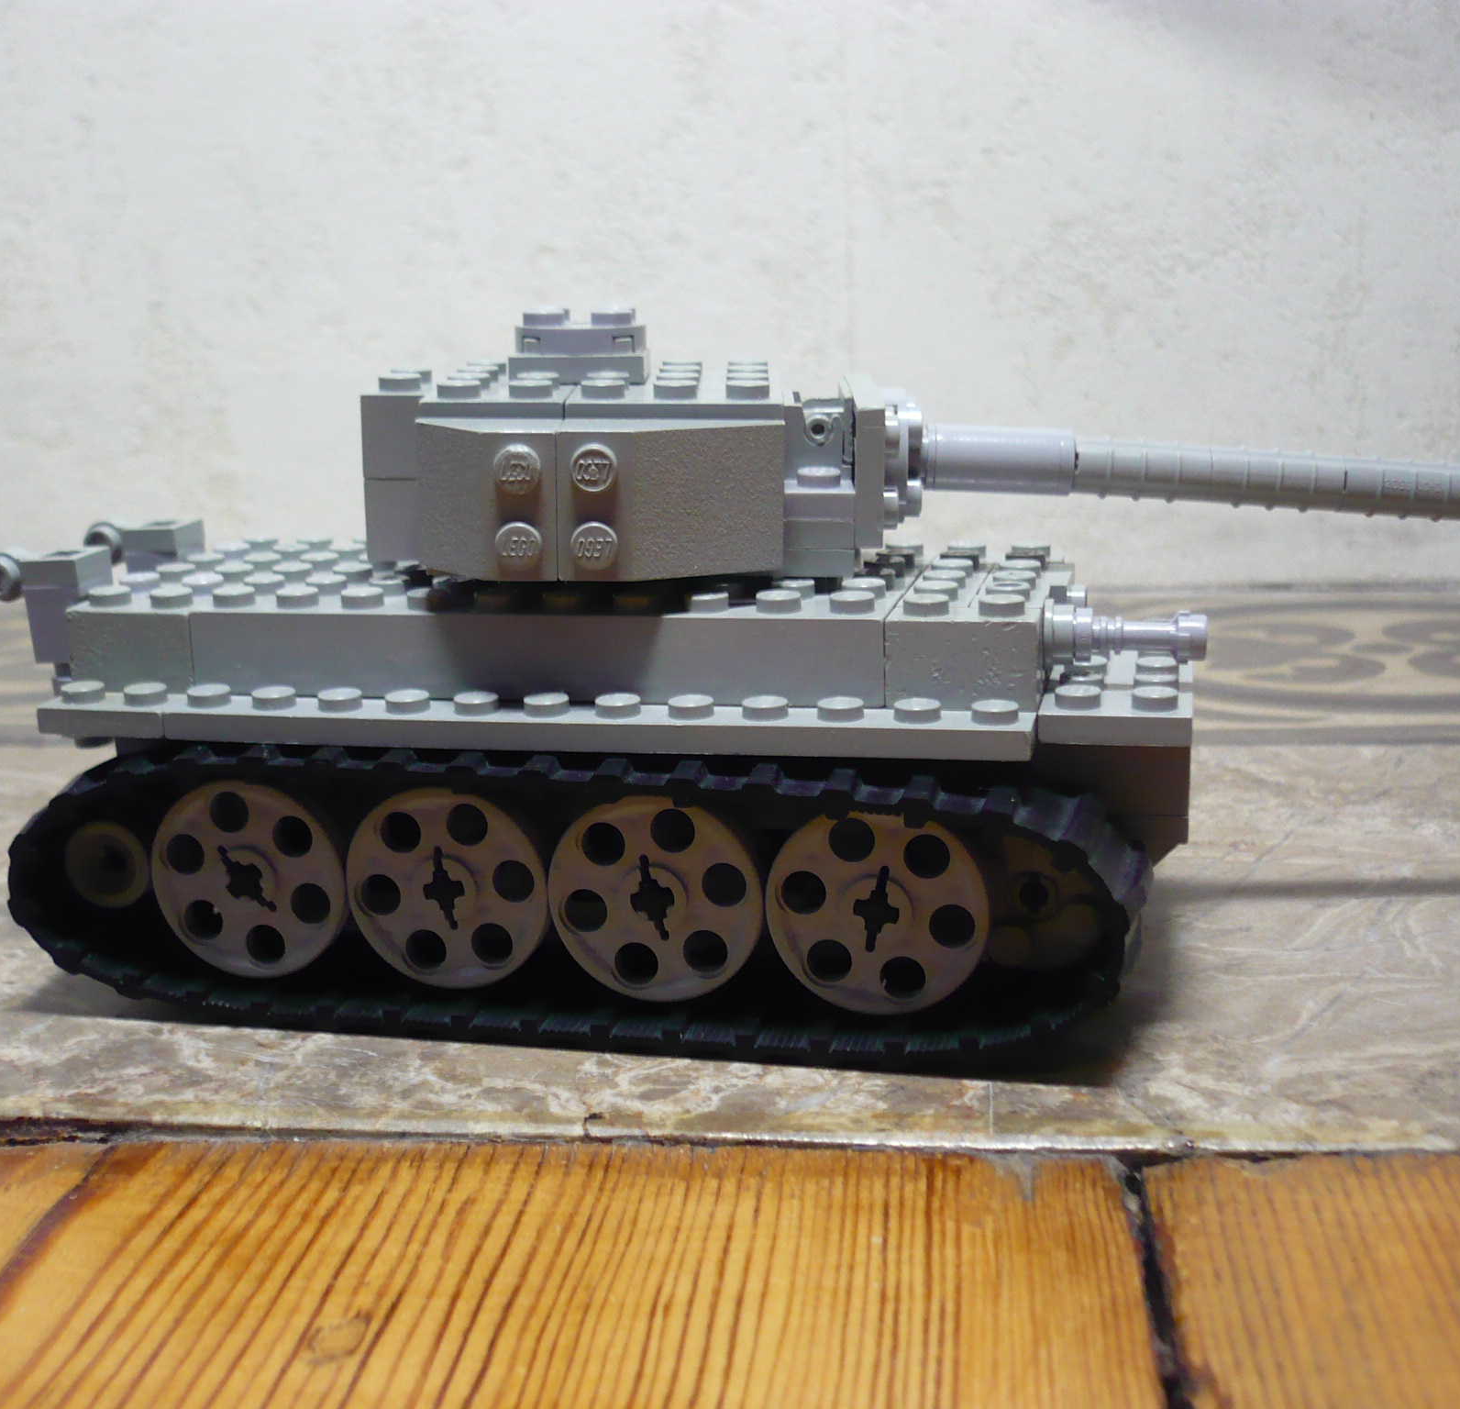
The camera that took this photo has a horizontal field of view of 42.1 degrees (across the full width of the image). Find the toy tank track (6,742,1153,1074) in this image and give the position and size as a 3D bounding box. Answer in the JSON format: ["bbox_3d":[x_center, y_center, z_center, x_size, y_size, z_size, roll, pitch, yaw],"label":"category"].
[{"bbox_3d":[-0.019,0.019,0.215,0.131,0.033,0.016,1,14,13],"label":"toy tank track"}]

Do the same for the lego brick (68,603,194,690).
[{"bbox_3d":[-0.069,-0.007,0.223,0.016,0.011,0.008,1,14,13],"label":"lego brick"}]

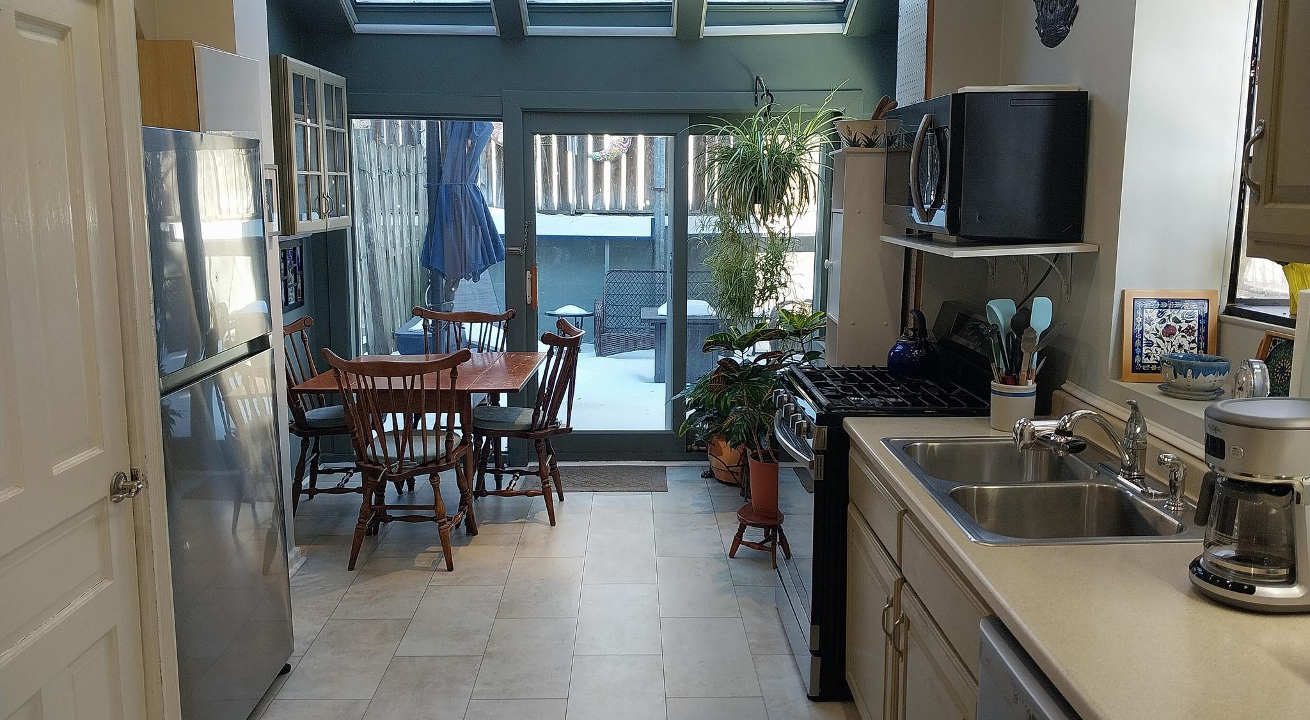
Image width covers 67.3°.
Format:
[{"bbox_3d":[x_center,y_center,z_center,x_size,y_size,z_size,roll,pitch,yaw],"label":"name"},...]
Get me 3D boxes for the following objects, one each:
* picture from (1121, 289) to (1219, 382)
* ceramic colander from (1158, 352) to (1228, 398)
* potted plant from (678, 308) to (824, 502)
[{"bbox_3d":[1.378,-0.062,2.639,0.247,0.247,0.021,1,2,1],"label":"picture"},{"bbox_3d":[1.327,0.045,2.421,0.152,0.092,0.152,0,10,-1],"label":"ceramic colander"},{"bbox_3d":[0.450,0.247,4.967,0.680,0.960,0.660,0,10,-1],"label":"potted plant"}]

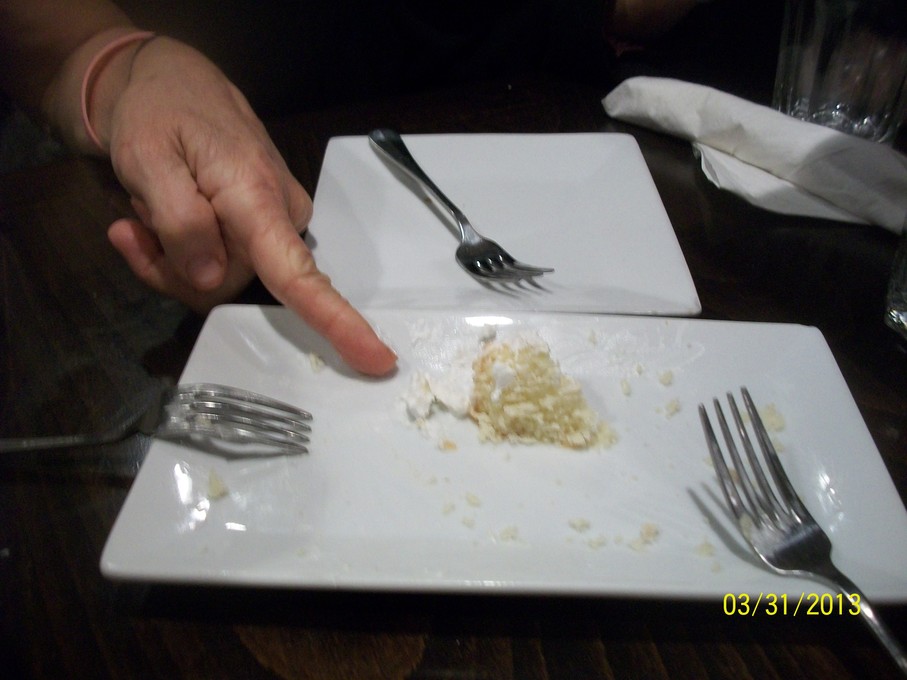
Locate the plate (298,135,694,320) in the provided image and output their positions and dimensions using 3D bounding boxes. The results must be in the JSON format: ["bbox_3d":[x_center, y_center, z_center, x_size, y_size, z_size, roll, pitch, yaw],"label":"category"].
[{"bbox_3d":[0.019,-0.064,0.467,0.193,0.021,0.189,0,39,0],"label":"plate"}]

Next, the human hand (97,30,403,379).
[{"bbox_3d":[-0.102,-0.055,0.370,0.190,0.068,0.085,47,53,9],"label":"human hand"}]

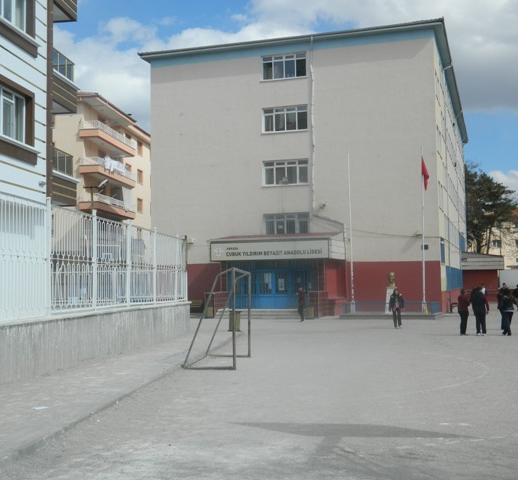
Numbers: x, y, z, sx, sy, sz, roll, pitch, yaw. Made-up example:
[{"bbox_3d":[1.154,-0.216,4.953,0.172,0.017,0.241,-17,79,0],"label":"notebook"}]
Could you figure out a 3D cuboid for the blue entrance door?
[{"bbox_3d":[1.207,2.735,42.567,3.153,2.246,0.150,-2,-3,17],"label":"blue entrance door"}]

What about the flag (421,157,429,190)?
[{"bbox_3d":[8.337,-3.316,37.909,0.400,1.675,0.200,-2,-3,17],"label":"flag"}]

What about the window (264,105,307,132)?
[{"bbox_3d":[1.652,-7.554,47.552,2.930,1.623,0.180,-2,-3,17],"label":"window"}]

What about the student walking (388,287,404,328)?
[{"bbox_3d":[5.478,2.761,30.200,0.580,1.580,0.340,-1,-3,7],"label":"student walking"}]

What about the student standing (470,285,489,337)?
[{"bbox_3d":[7.752,2.528,26.802,0.580,1.730,0.420,-1,-3,3],"label":"student standing"}]

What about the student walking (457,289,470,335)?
[{"bbox_3d":[7.214,2.567,26.830,0.460,1.640,0.360,-2,-3,18],"label":"student walking"}]

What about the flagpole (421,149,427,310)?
[{"bbox_3d":[8.205,-0.462,37.741,0.130,8.310,0.130,-2,-3,17],"label":"flagpole"}]

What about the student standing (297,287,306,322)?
[{"bbox_3d":[2.079,3.183,37.367,0.480,1.730,0.420,-3,-4,37],"label":"student standing"}]

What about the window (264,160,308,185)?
[{"bbox_3d":[1.658,-4.145,46.896,2.873,1.547,0.200,-2,-3,17],"label":"window"}]

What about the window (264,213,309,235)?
[{"bbox_3d":[1.732,-0.868,47.195,2.930,1.580,0.180,-2,-3,17],"label":"window"}]

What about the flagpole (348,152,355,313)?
[{"bbox_3d":[4.714,-0.376,38.839,0.130,8.253,0.130,-2,-3,17],"label":"flagpole"}]

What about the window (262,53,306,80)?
[{"bbox_3d":[1.591,-10.858,47.735,2.930,1.565,0.180,-2,-3,17],"label":"window"}]

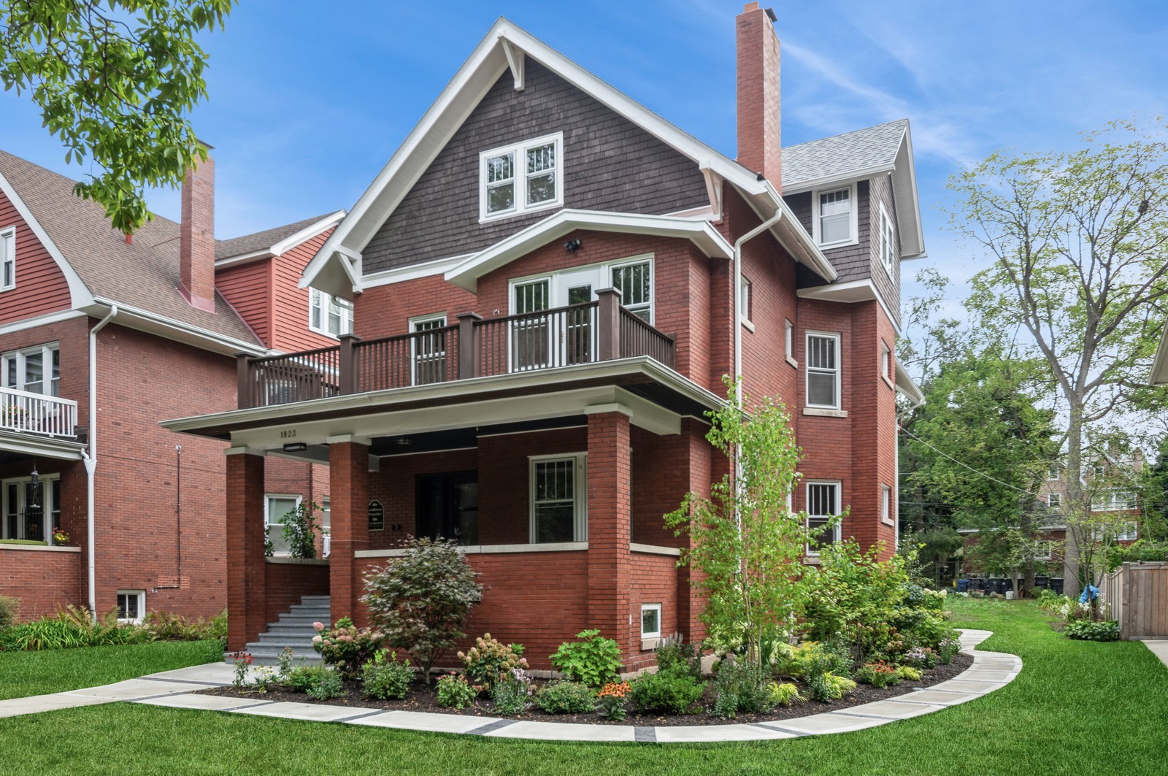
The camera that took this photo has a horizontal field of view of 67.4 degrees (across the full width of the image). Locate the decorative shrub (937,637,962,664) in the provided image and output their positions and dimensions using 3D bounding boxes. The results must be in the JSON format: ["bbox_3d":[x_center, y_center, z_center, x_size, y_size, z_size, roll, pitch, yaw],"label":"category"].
[{"bbox_3d":[6.190,4.450,14.800,0.420,0.460,0.420,-5,-11,27],"label":"decorative shrub"}]

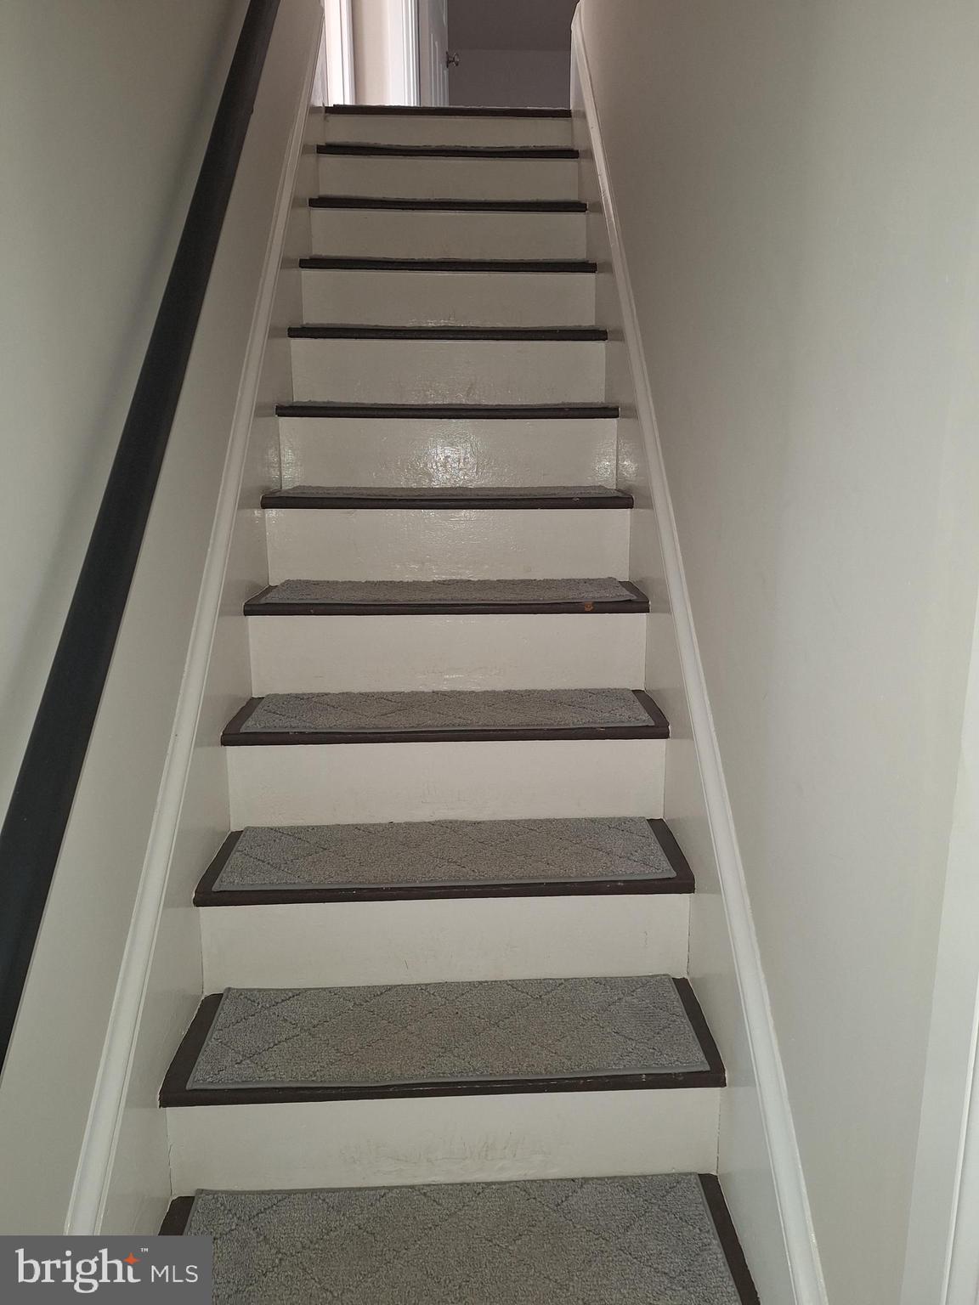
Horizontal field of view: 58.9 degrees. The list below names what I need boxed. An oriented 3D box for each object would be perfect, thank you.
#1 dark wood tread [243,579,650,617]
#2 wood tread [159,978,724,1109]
[{"bbox_3d":[-0.086,-0.115,1.847,0.811,0.028,0.231,-1,13,-3],"label":"dark wood tread"},{"bbox_3d":[-0.065,0.601,1.355,0.811,0.028,0.231,-1,13,-3],"label":"wood tread"}]

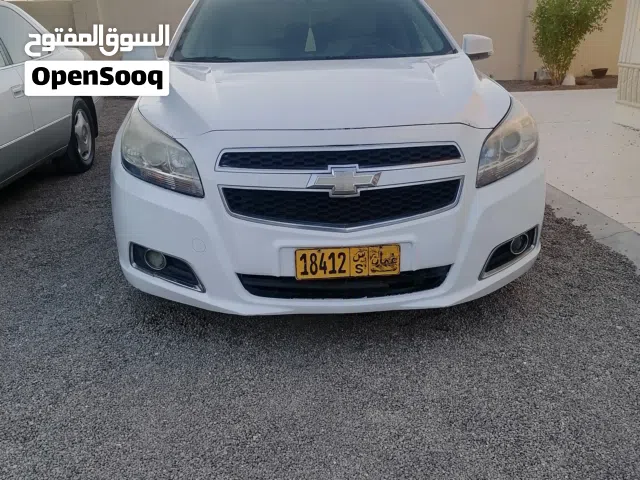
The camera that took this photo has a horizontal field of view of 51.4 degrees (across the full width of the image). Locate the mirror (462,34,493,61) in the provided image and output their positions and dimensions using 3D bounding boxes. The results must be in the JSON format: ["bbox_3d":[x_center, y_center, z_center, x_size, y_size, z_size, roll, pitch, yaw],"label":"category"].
[{"bbox_3d":[0.894,-1.100,3.787,0.190,0.150,0.140,-2,17,-4],"label":"mirror"}]

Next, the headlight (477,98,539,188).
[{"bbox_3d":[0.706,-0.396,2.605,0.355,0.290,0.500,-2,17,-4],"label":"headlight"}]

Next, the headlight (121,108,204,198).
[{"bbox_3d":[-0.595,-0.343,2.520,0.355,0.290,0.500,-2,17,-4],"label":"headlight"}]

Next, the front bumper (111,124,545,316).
[{"bbox_3d":[0.070,-0.111,2.513,1.780,0.645,0.550,-2,17,-4],"label":"front bumper"}]

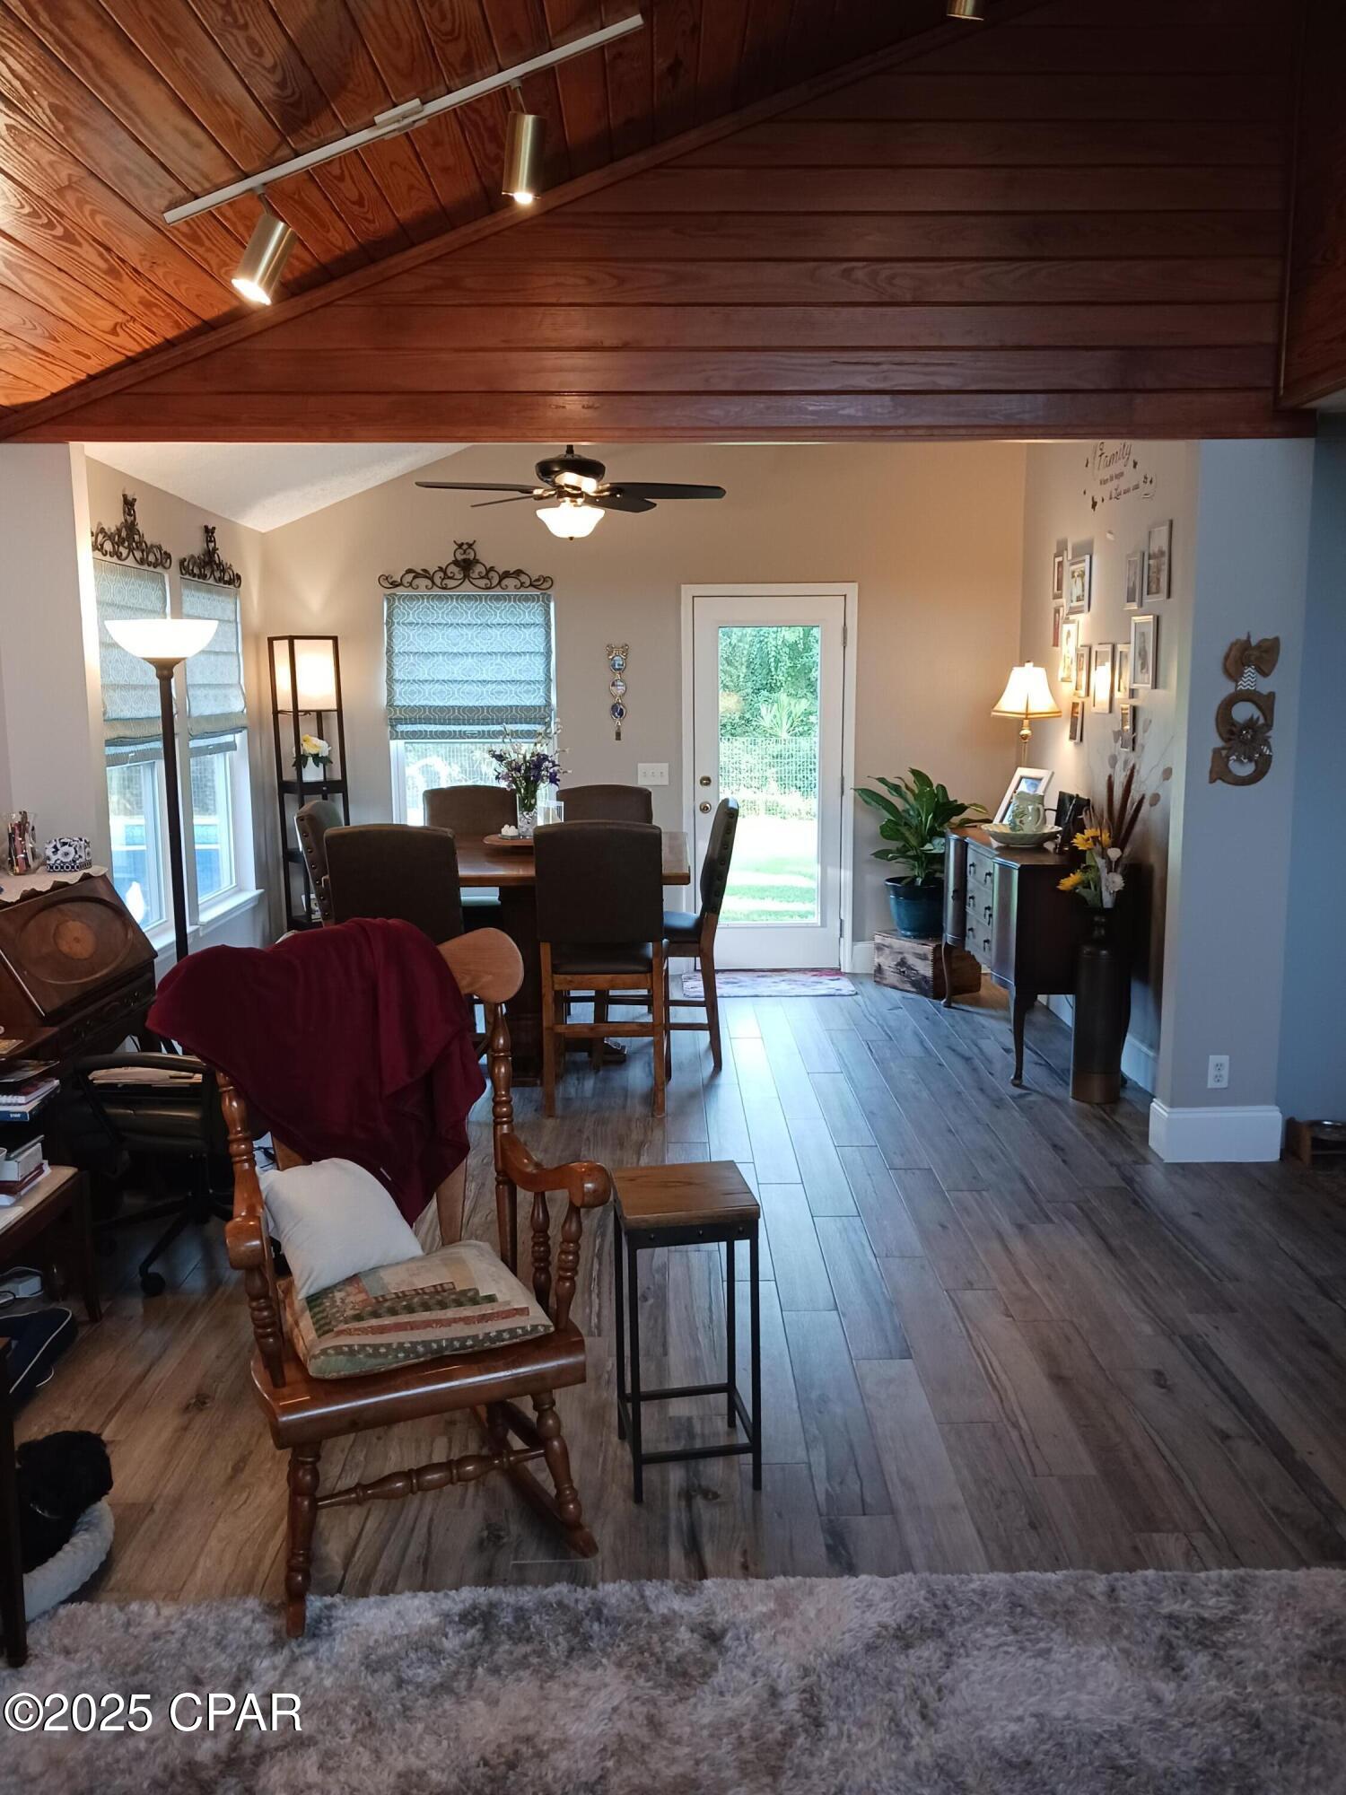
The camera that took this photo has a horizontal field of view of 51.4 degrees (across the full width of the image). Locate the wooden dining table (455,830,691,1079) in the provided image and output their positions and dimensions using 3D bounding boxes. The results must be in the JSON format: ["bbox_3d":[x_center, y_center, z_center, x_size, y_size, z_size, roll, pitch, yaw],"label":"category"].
[{"bbox_3d":[-0.612,0.255,5.926,1.350,0.900,1.400,0,9,0],"label":"wooden dining table"}]

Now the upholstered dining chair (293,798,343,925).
[{"bbox_3d":[-1.216,0.155,5.905,0.580,1.110,0.480,0,9,0],"label":"upholstered dining chair"}]

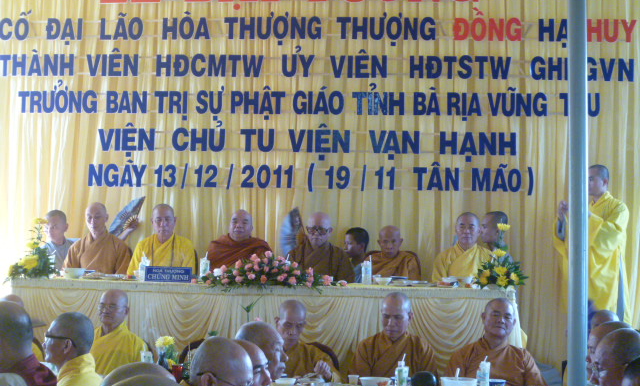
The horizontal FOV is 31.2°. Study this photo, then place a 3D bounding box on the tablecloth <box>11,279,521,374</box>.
[{"bbox_3d":[-0.388,0.998,8.048,3.450,0.730,0.650,1,-3,6],"label":"tablecloth"}]

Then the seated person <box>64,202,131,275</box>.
[{"bbox_3d":[-1.634,0.678,8.111,0.540,1.240,0.680,0,-4,6],"label":"seated person"}]

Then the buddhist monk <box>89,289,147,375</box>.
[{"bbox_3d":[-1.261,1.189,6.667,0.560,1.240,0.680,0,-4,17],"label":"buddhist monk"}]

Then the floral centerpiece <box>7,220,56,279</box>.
[{"bbox_3d":[-1.969,0.380,7.850,0.340,0.420,0.300,1,-4,3],"label":"floral centerpiece"}]

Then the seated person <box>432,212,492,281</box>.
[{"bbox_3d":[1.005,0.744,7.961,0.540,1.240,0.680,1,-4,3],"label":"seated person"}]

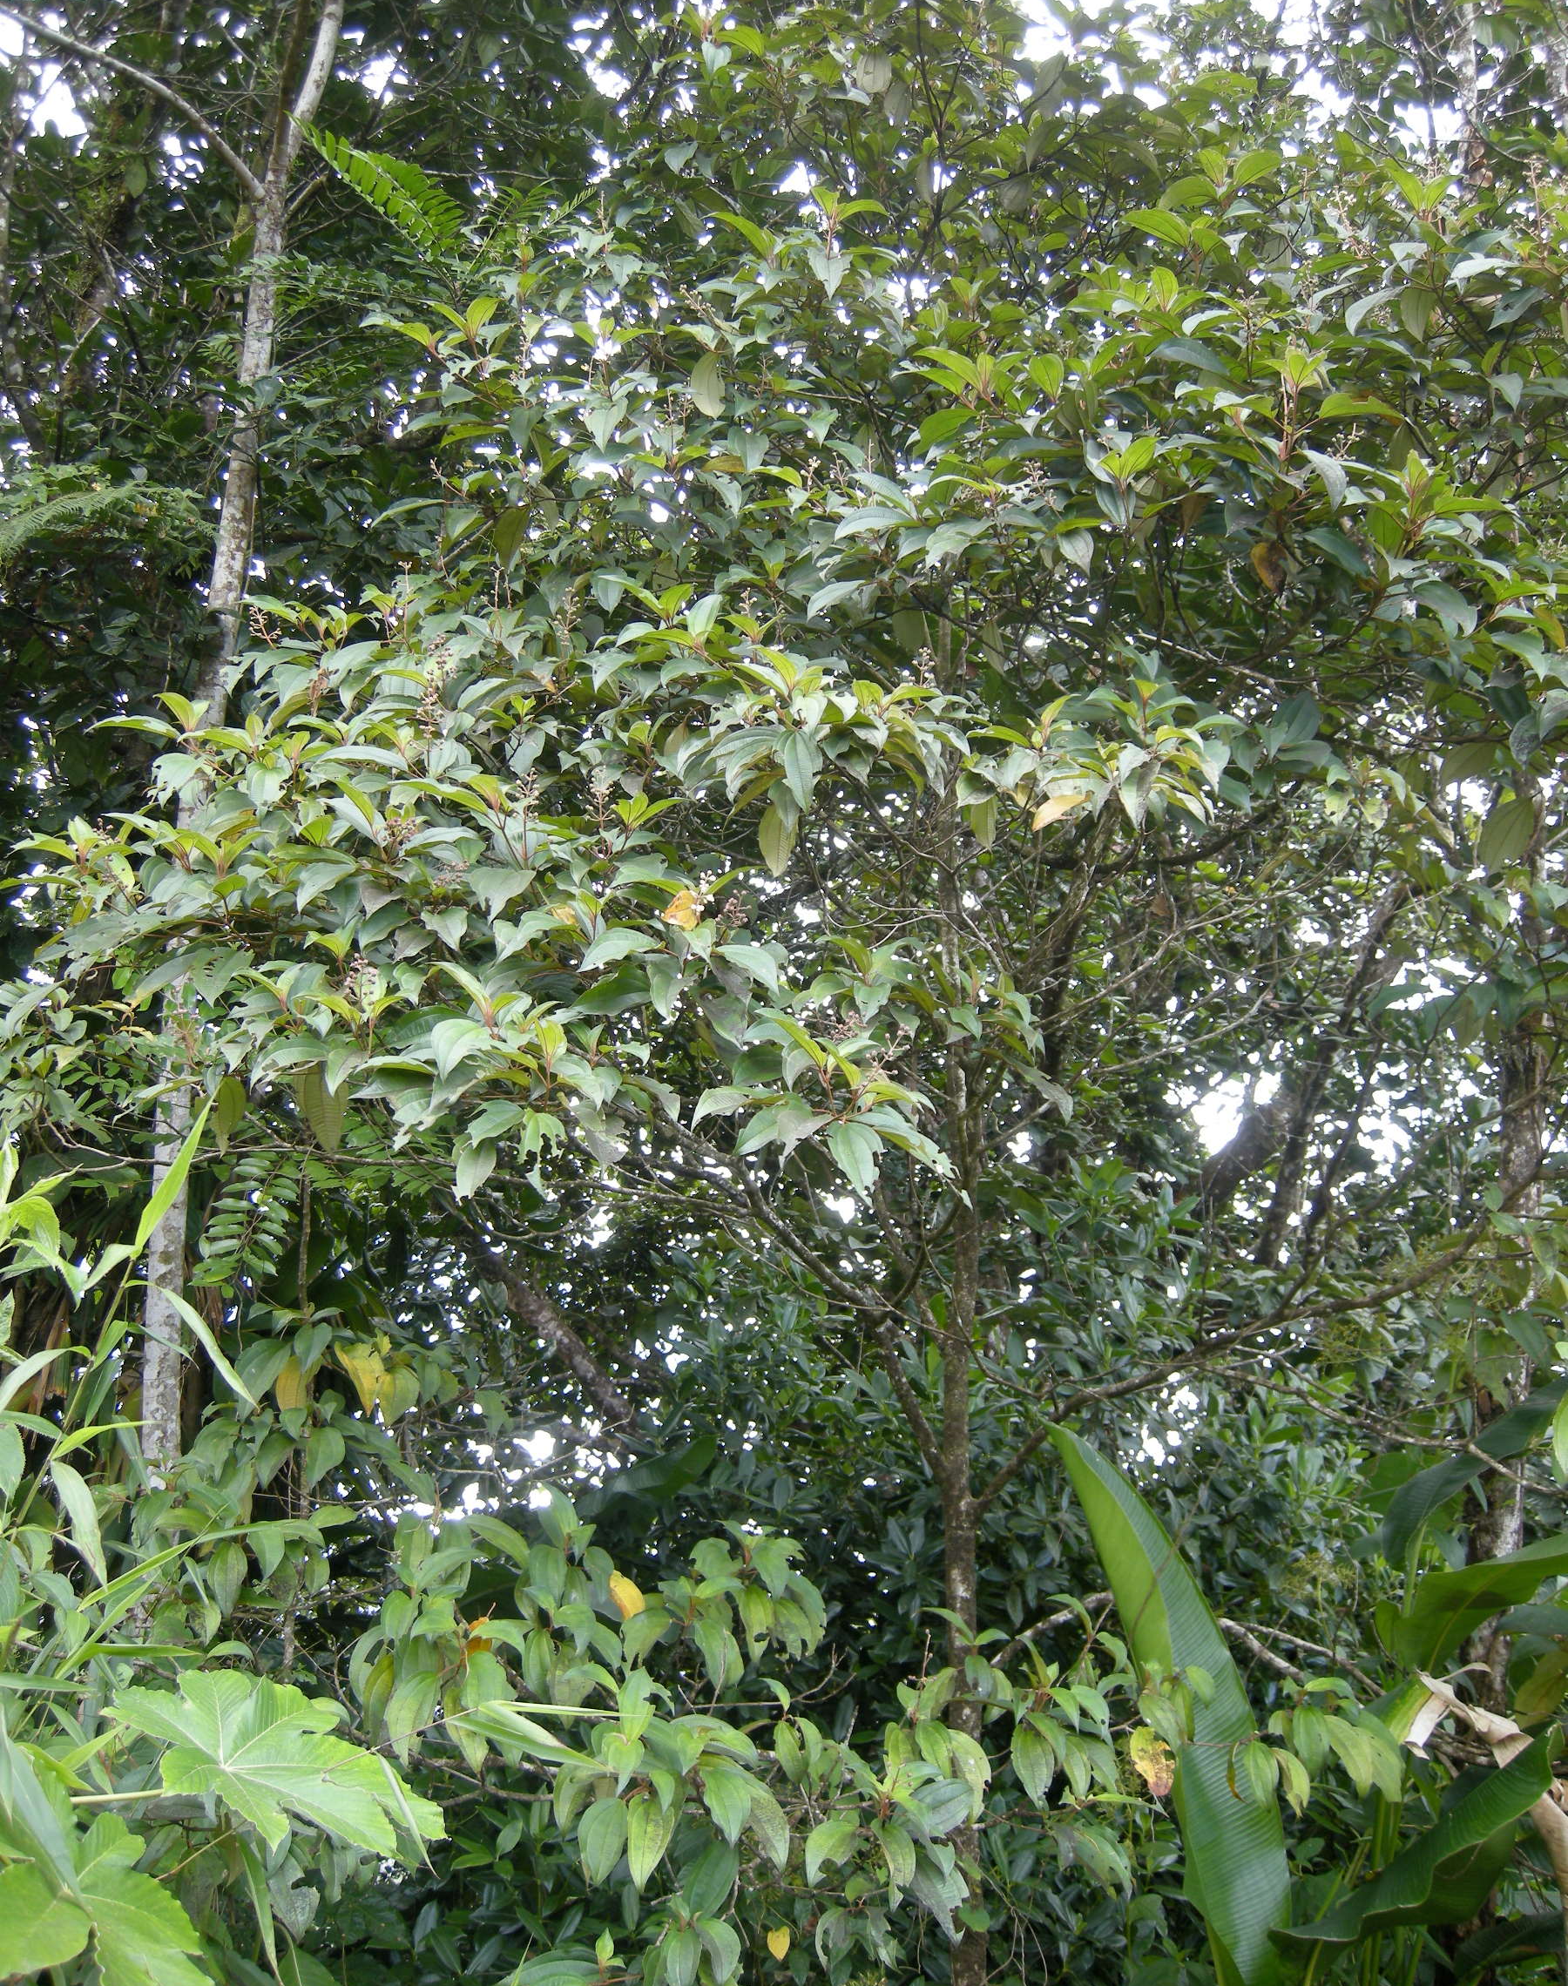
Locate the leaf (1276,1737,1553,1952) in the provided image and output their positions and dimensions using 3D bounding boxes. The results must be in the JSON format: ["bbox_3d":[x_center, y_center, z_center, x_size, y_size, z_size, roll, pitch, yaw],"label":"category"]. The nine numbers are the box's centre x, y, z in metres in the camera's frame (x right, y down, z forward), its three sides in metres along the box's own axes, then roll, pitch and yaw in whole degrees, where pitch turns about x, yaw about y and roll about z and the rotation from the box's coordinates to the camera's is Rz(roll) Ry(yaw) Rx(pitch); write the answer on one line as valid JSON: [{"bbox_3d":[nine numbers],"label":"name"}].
[{"bbox_3d":[1.158,1.561,3.900,0.530,0.200,0.250,-32,12,-9],"label":"leaf"}]

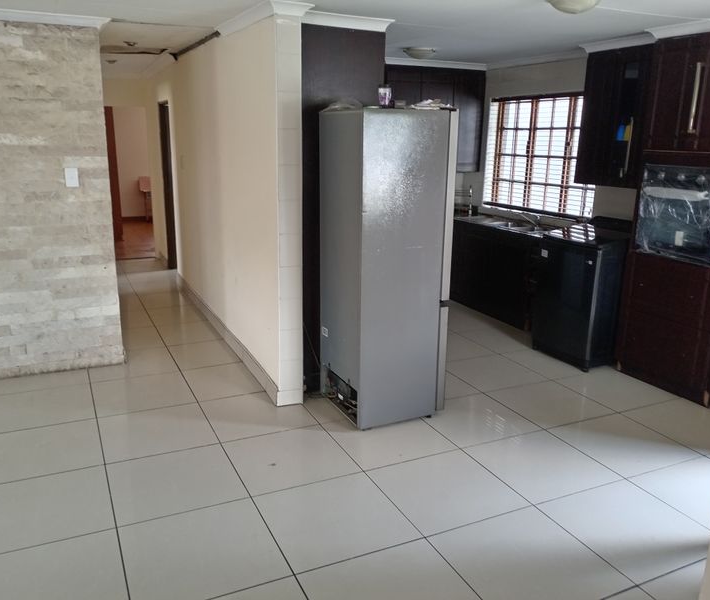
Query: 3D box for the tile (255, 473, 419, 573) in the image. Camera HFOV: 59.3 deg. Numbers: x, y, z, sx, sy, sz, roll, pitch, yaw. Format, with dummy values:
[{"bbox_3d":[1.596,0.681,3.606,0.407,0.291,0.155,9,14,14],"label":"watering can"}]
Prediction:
[{"bbox_3d":[-0.096,0.987,2.829,0.600,0.012,0.600,-6,16,-25],"label":"tile"}]

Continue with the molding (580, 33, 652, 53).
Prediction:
[{"bbox_3d":[1.898,-1.874,4.572,0.065,0.065,0.684,-6,16,-25],"label":"molding"}]

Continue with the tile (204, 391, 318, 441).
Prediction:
[{"bbox_3d":[-0.605,0.706,3.870,0.597,0.012,0.597,-6,16,-25],"label":"tile"}]

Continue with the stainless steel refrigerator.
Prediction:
[{"bbox_3d":[0.197,-0.197,3.780,0.595,1.815,0.555,-6,16,-24],"label":"stainless steel refrigerator"}]

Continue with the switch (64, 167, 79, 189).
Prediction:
[{"bbox_3d":[-1.915,-0.827,4.226,0.077,0.127,0.014,-6,16,-25],"label":"switch"}]

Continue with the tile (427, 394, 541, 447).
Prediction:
[{"bbox_3d":[0.729,0.736,3.863,0.600,0.010,0.600,-6,16,-25],"label":"tile"}]

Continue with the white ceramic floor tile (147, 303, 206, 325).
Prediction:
[{"bbox_3d":[-1.687,0.153,5.949,0.486,0.012,0.600,-6,16,-25],"label":"white ceramic floor tile"}]

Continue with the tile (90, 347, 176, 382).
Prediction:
[{"bbox_3d":[-1.664,0.482,4.674,0.600,0.012,0.600,-6,16,-25],"label":"tile"}]

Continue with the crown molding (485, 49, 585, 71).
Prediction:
[{"bbox_3d":[1.700,-2.234,5.806,0.080,0.080,1.500,-6,16,-25],"label":"crown molding"}]

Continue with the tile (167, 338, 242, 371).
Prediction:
[{"bbox_3d":[-1.185,0.435,4.900,0.462,0.010,0.600,-6,16,-25],"label":"tile"}]

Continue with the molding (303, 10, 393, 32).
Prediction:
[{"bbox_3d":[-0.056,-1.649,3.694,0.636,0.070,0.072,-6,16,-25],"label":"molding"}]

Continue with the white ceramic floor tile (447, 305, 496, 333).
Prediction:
[{"bbox_3d":[1.046,0.210,5.932,0.600,0.010,0.600,-6,16,-25],"label":"white ceramic floor tile"}]

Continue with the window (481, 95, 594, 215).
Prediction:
[{"bbox_3d":[1.743,-1.382,5.962,0.100,1.120,1.550,-6,16,-25],"label":"window"}]

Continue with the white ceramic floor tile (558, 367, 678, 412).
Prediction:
[{"bbox_3d":[1.817,0.631,4.357,0.600,0.012,0.600,-6,16,-25],"label":"white ceramic floor tile"}]

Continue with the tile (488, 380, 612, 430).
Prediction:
[{"bbox_3d":[1.274,0.684,4.109,0.600,0.010,0.600,-6,16,-25],"label":"tile"}]

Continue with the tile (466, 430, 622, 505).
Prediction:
[{"bbox_3d":[0.990,0.880,3.337,0.597,0.012,0.597,-6,16,-25],"label":"tile"}]

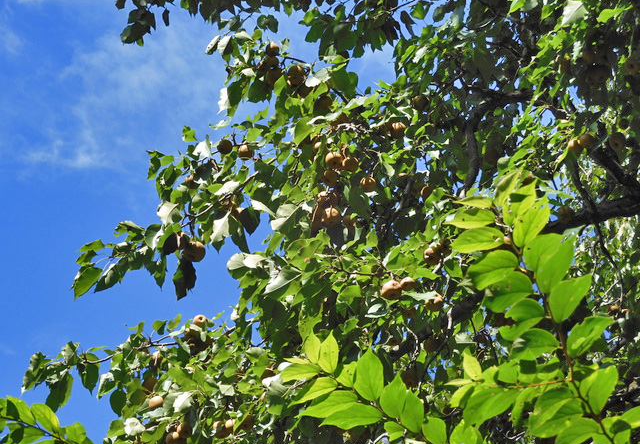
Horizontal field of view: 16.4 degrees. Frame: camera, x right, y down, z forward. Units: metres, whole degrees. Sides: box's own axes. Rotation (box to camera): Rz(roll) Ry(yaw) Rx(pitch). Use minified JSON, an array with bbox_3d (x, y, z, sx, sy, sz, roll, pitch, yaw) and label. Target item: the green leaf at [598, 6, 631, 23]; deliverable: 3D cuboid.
[{"bbox_3d":[0.901,-0.638,6.800,0.111,0.034,0.043,-24,0,9],"label":"green leaf"}]

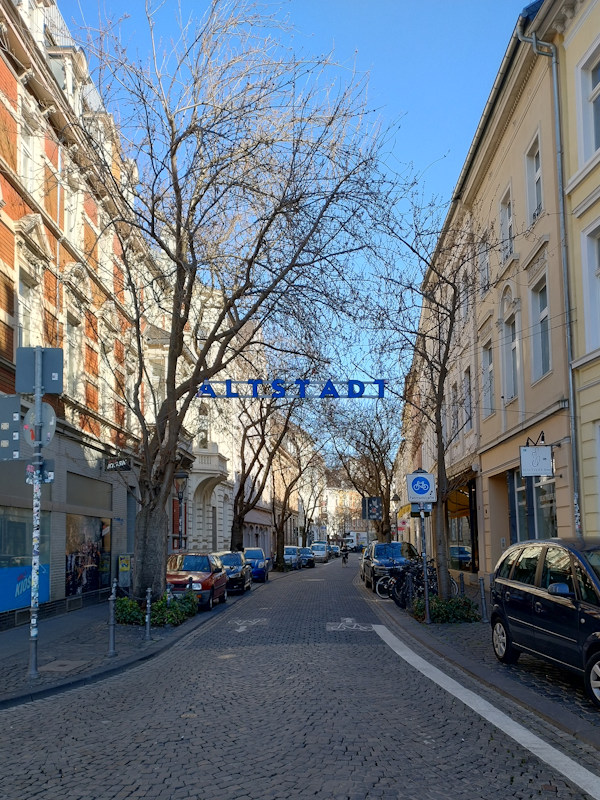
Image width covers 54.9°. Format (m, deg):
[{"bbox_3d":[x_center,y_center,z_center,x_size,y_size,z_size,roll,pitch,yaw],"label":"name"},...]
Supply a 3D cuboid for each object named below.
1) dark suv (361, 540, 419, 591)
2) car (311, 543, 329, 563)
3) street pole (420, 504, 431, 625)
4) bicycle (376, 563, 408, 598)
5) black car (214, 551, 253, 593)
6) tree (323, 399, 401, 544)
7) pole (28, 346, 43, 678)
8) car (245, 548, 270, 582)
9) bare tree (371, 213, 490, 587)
[{"bbox_3d":[3.390,6.088,21.284,1.860,1.730,4.600,-1,-12,2],"label":"dark suv"},{"bbox_3d":[1.920,15.279,57.683,1.780,1.720,4.400,-2,-12,5],"label":"car"},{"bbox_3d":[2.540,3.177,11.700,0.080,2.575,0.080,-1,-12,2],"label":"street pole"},{"bbox_3d":[2.924,5.630,18.013,1.750,1.060,0.600,9,-15,-37],"label":"bicycle"},{"bbox_3d":[-2.679,6.251,21.460,1.780,1.500,4.250,-1,-12,2],"label":"black car"},{"bbox_3d":[2.835,3.952,25.800,3.500,8.000,3.500,-1,-12,2],"label":"tree"},{"bbox_3d":[-3.308,1.334,7.250,0.100,4.091,0.100,-1,-12,2],"label":"pole"},{"bbox_3d":[-2.209,7.792,27.559,1.680,1.490,3.900,-1,-12,3],"label":"car"},{"bbox_3d":[3.049,0.222,13.500,2.900,9.500,2.900,-1,-12,2],"label":"bare tree"}]

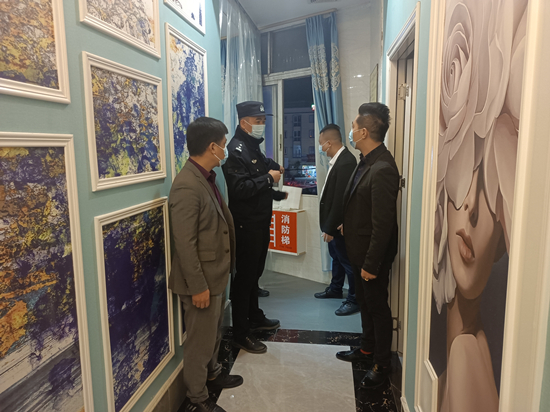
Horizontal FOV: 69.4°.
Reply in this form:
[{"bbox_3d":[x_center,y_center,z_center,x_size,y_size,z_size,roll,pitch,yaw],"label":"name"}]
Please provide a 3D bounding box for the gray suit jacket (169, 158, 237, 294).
[{"bbox_3d":[-0.419,0.101,2.315,0.310,0.750,0.480,1,8,12],"label":"gray suit jacket"}]

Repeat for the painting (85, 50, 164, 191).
[{"bbox_3d":[-0.627,-0.350,1.750,0.030,0.500,0.600,1,8,11],"label":"painting"}]

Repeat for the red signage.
[{"bbox_3d":[0.068,0.283,4.488,0.450,0.454,0.030,5,10,37],"label":"red signage"}]

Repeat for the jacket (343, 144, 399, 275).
[{"bbox_3d":[0.630,0.011,2.638,0.310,0.800,0.480,-2,8,-13],"label":"jacket"}]

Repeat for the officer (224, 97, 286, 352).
[{"bbox_3d":[-0.153,0.199,3.046,0.420,1.590,0.520,1,8,13],"label":"officer"}]

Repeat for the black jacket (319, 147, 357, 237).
[{"bbox_3d":[0.624,-0.147,3.736,0.310,0.770,0.480,-2,8,-8],"label":"black jacket"}]

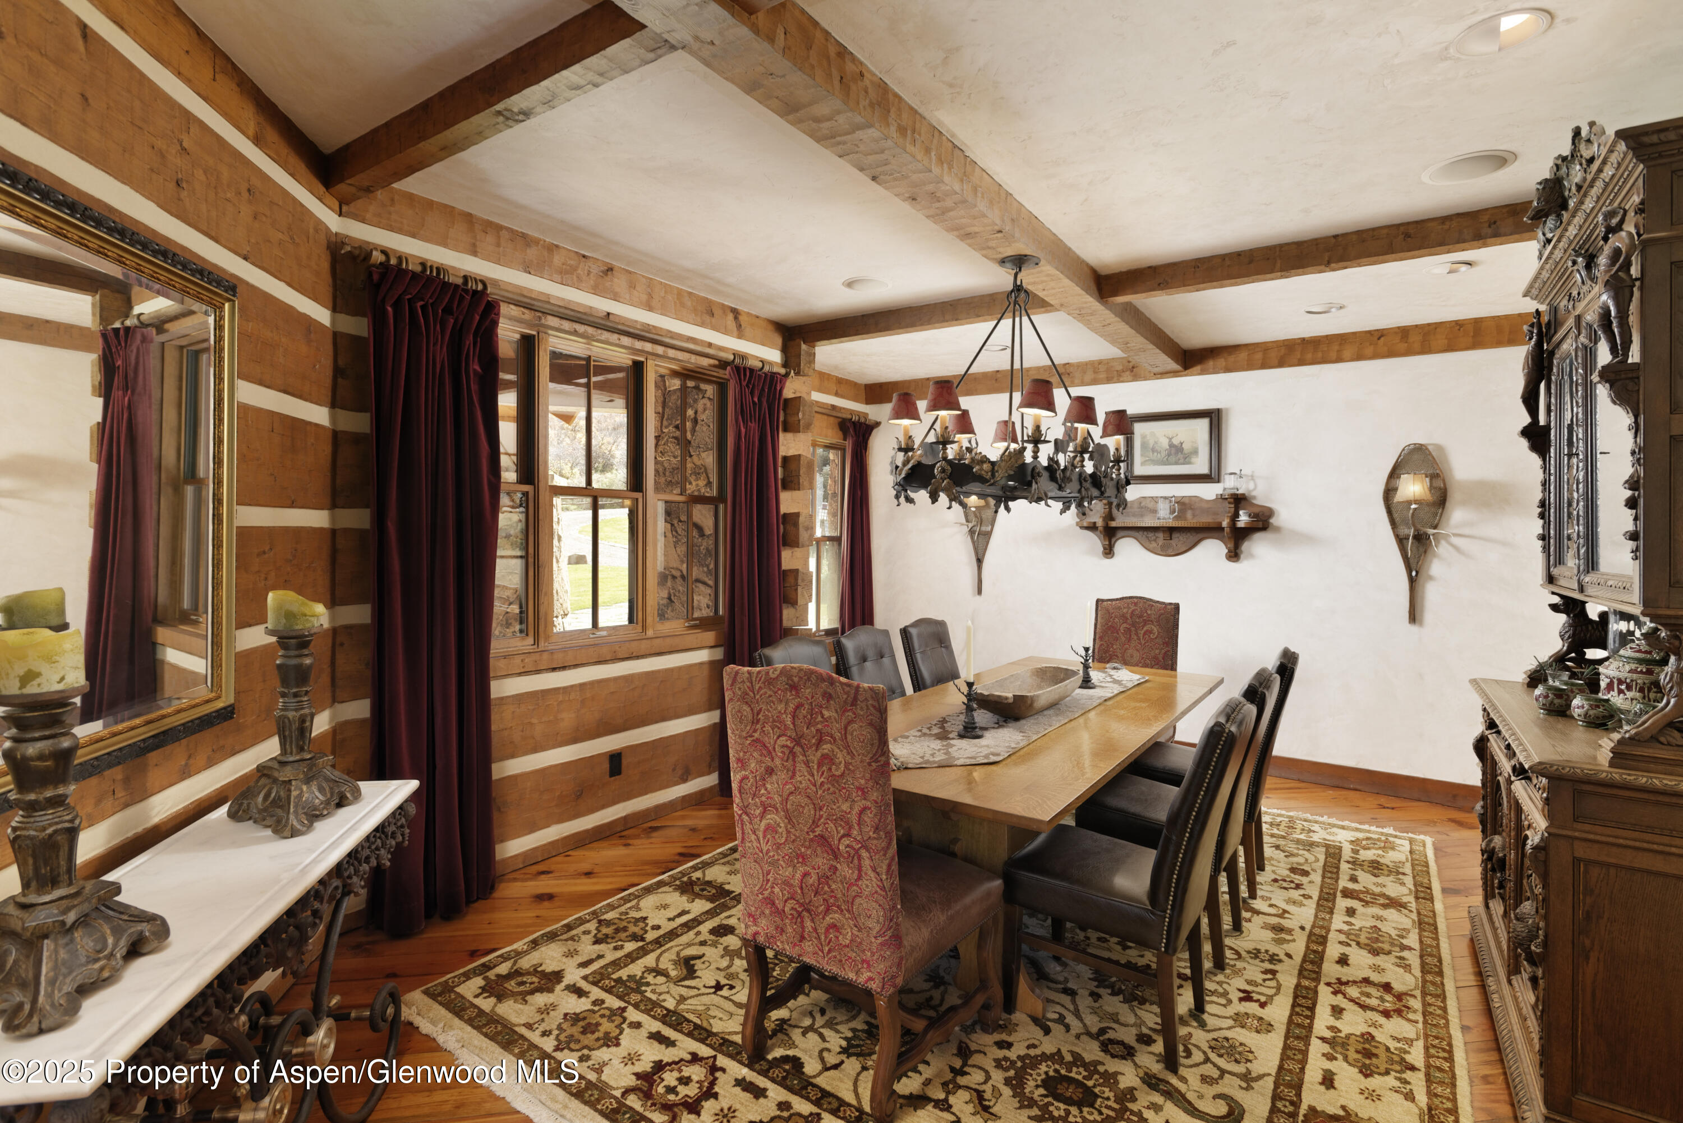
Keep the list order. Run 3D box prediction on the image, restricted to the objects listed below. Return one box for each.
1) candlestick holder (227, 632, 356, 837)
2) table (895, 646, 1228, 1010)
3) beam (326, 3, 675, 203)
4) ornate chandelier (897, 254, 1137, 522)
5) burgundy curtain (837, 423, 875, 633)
[{"bbox_3d":[-1.338,0.360,1.939,0.280,0.548,0.255,0,2,-31],"label":"candlestick holder"},{"bbox_3d":[0.815,0.996,3.401,1.088,0.762,2.643,2,2,34],"label":"table"},{"bbox_3d":[-1.044,-1.282,2.261,1.660,0.113,0.100,3,3,35],"label":"beam"},{"bbox_3d":[0.686,-0.694,3.177,0.930,0.980,0.930,2,2,35],"label":"ornate chandelier"},{"bbox_3d":[0.112,0.081,6.365,0.150,2.416,0.438,2,2,35],"label":"burgundy curtain"}]

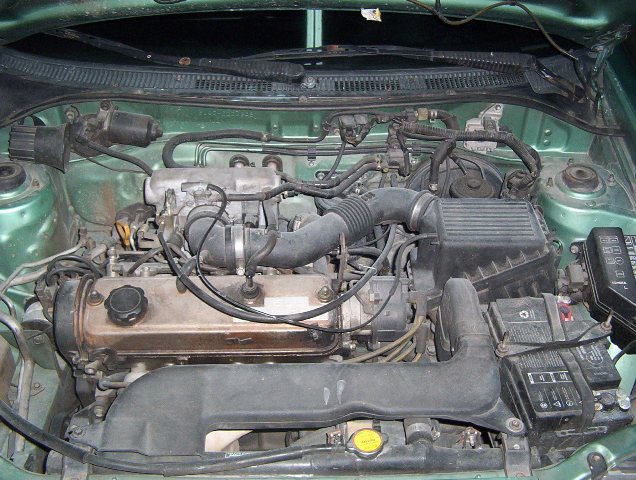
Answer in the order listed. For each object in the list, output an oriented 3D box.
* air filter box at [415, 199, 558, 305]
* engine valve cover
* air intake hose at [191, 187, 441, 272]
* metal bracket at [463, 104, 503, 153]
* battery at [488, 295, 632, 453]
[{"bbox_3d":[0.266,0.048,1.205,0.215,0.195,0.170,0,38,0],"label":"air filter box"},{"bbox_3d":[-0.174,0.113,1.066,0.405,0.085,0.155,0,42,0],"label":"engine valve cover"},{"bbox_3d":[-0.010,-0.005,1.185,0.400,0.095,0.170,0,38,0],"label":"air intake hose"},{"bbox_3d":[0.305,-0.207,1.335,0.071,0.090,0.035,0,38,0],"label":"metal bracket"},{"bbox_3d":[0.335,0.231,1.075,0.130,0.205,0.238,-2,38,-3],"label":"battery"}]

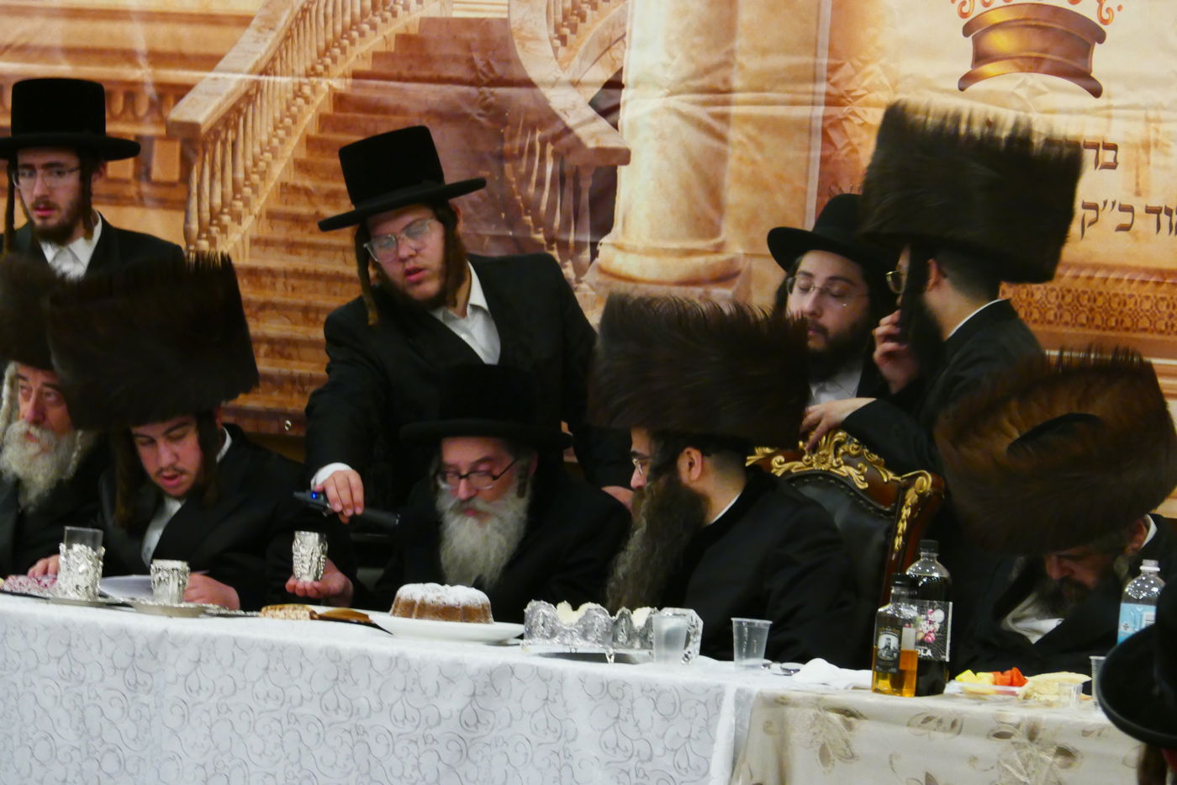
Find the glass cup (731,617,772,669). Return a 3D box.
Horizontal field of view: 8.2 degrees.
[{"bbox_3d":[0.292,0.454,14.750,0.073,0.088,0.073,4,1,0],"label":"glass cup"}]

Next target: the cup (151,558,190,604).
[{"bbox_3d":[-0.818,0.371,16.000,0.076,0.087,0.076,3,2,0],"label":"cup"}]

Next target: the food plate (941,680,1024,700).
[{"bbox_3d":[0.715,0.527,14.550,0.180,0.025,0.180,4,1,0],"label":"food plate"}]

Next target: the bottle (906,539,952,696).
[{"bbox_3d":[0.618,0.408,14.893,0.083,0.280,0.083,4,1,0],"label":"bottle"}]

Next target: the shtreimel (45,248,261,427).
[{"bbox_3d":[-0.865,-0.100,16.200,0.380,0.225,0.390,-11,15,3],"label":"shtreimel"}]

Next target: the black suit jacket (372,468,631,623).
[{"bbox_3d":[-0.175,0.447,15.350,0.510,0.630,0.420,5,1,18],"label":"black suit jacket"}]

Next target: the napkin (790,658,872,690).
[{"bbox_3d":[0.449,0.513,15.029,0.160,0.042,0.150,4,1,0],"label":"napkin"}]

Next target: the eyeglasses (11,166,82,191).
[{"bbox_3d":[-1.092,-0.440,16.813,0.135,0.042,0.140,2,2,25],"label":"eyeglasses"}]

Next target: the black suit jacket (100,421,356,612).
[{"bbox_3d":[-0.699,0.378,15.550,0.510,0.650,0.430,5,2,25],"label":"black suit jacket"}]

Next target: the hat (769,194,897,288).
[{"bbox_3d":[0.517,-0.304,15.700,0.330,0.140,0.360,9,-13,25],"label":"hat"}]

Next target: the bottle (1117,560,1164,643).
[{"bbox_3d":[0.996,0.437,14.600,0.088,0.265,0.088,3,2,0],"label":"bottle"}]

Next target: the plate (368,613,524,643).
[{"bbox_3d":[-0.271,0.451,15.636,0.300,0.032,0.300,4,1,0],"label":"plate"}]

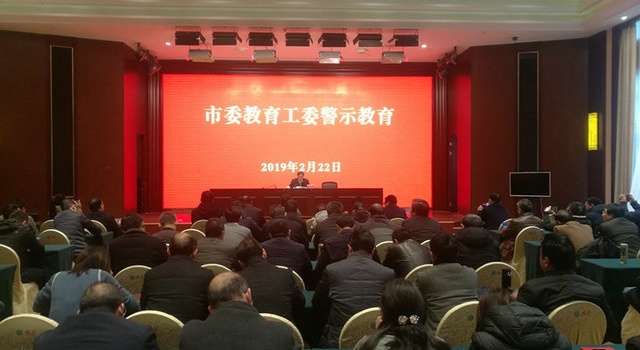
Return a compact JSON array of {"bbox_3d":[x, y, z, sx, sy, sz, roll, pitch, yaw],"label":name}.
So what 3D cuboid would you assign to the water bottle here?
[{"bbox_3d":[3.263,0.850,5.350,0.070,0.210,0.070,0,1,0],"label":"water bottle"}]

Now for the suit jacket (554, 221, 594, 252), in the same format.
[{"bbox_3d":[3.120,0.860,6.120,0.520,0.580,0.500,0,1,-18],"label":"suit jacket"}]

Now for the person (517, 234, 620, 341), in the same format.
[{"bbox_3d":[1.686,1.073,3.500,0.600,1.320,0.800,0,1,-10],"label":"person"}]

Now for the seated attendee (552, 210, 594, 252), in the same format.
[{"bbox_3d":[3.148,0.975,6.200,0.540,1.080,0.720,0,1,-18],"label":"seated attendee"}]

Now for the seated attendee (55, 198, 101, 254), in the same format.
[{"bbox_3d":[-3.336,1.010,6.867,0.580,1.300,0.800,0,1,12],"label":"seated attendee"}]

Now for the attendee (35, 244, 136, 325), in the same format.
[{"bbox_3d":[-1.595,1.126,3.380,0.620,1.250,0.800,0,1,2],"label":"attendee"}]

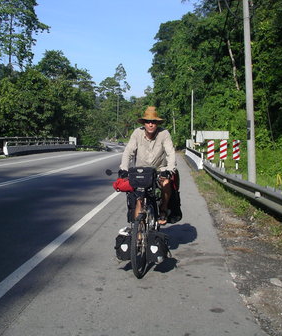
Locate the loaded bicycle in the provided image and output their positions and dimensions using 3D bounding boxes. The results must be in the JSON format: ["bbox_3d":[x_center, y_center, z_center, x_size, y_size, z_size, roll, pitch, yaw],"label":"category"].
[{"bbox_3d":[0.045,0.530,5.390,0.700,1.130,1.800,0,3,10],"label":"loaded bicycle"}]

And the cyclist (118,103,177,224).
[{"bbox_3d":[0.085,0.080,5.630,0.640,1.580,0.820,0,3,10],"label":"cyclist"}]

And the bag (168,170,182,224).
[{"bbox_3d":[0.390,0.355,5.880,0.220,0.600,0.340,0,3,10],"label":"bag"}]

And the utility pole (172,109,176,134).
[{"bbox_3d":[6.650,-7.700,98.000,0.250,8.500,0.250,-1,3,0],"label":"utility pole"}]

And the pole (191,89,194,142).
[{"bbox_3d":[6.990,-6.290,65.000,0.260,9.000,0.260,-1,3,0],"label":"pole"}]

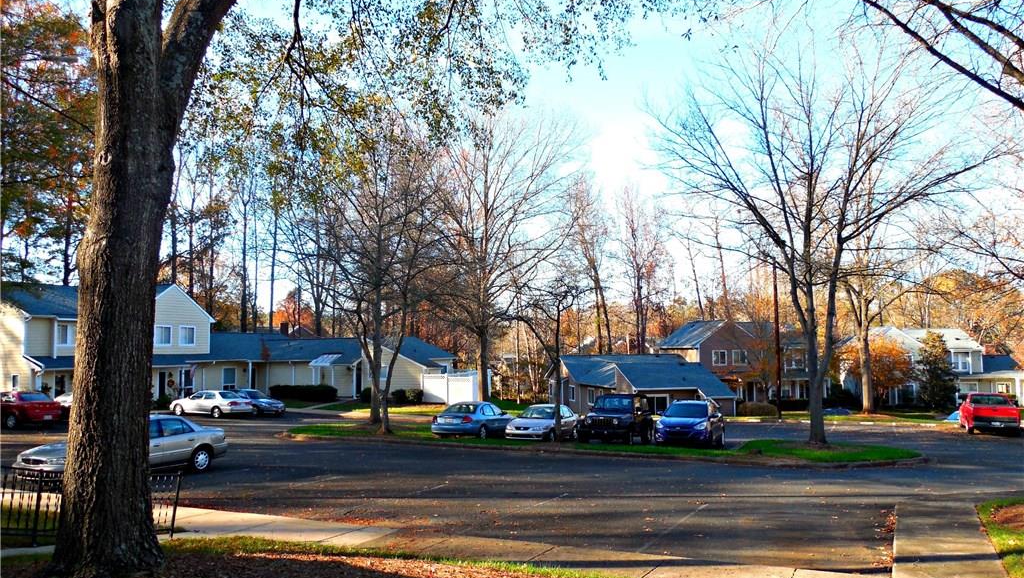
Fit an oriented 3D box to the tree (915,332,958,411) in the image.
[{"bbox_3d":[28.194,5.381,49.278,3.000,5.500,3.000,0,-6,0],"label":"tree"}]

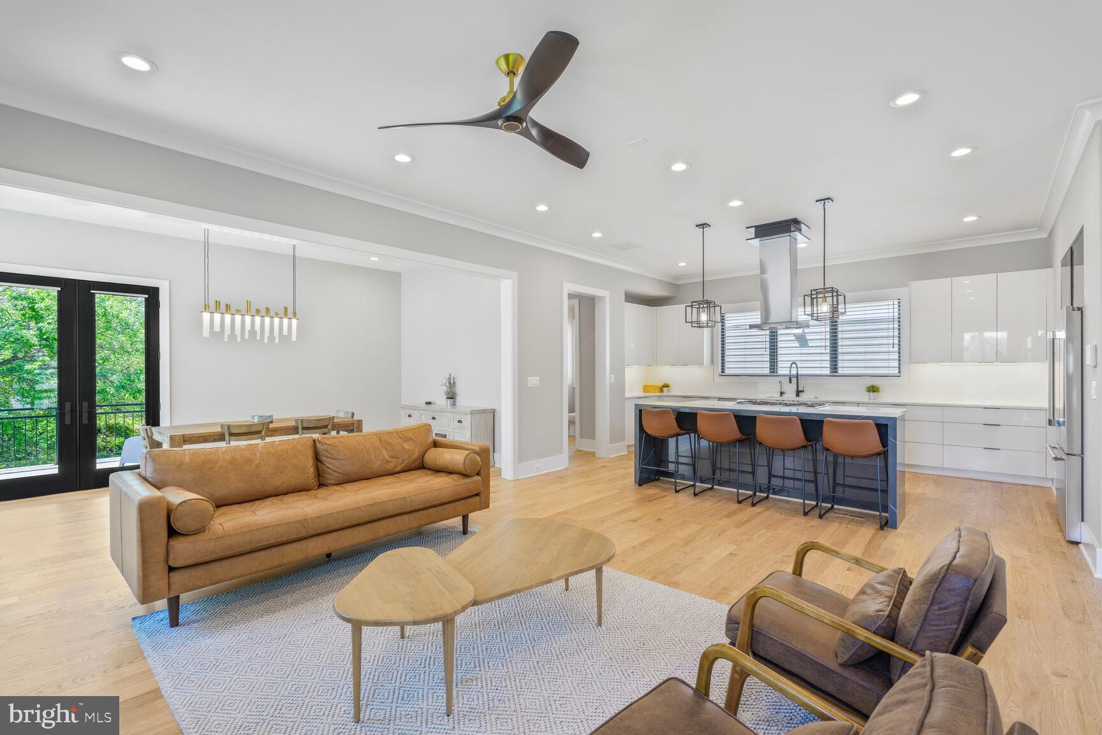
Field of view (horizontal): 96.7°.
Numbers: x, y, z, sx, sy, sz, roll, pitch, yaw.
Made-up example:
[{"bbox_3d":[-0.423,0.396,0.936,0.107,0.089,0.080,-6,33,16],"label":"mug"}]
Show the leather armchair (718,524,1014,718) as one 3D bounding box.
[{"bbox_3d":[1.074,0.930,1.708,0.780,0.785,0.660,0,0,42],"label":"leather armchair"}]

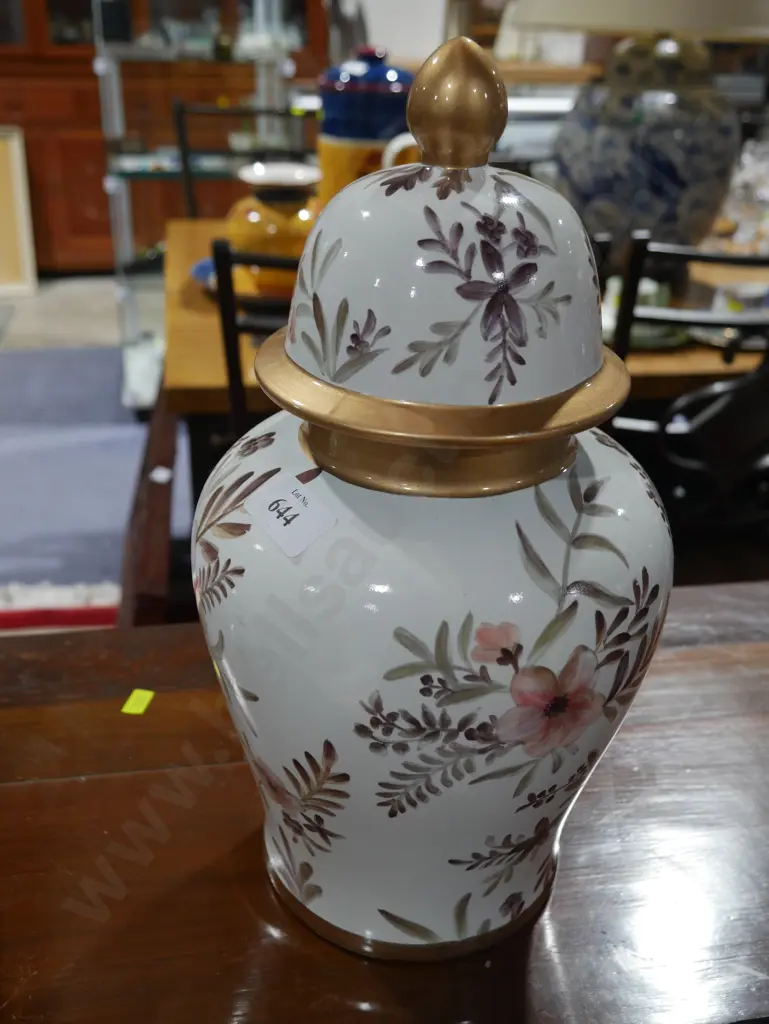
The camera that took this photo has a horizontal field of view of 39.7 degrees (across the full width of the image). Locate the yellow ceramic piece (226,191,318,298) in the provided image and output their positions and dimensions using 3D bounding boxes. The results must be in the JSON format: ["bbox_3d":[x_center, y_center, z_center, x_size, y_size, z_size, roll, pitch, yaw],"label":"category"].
[{"bbox_3d":[-0.160,-0.416,1.640,0.158,0.157,0.158,2,31,0],"label":"yellow ceramic piece"}]

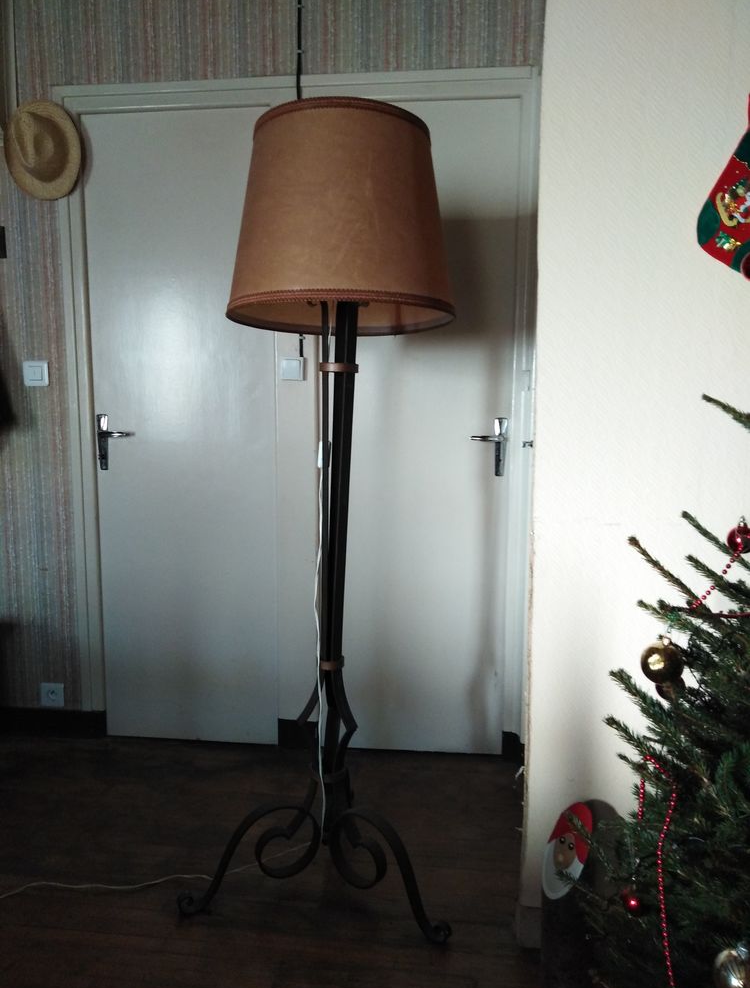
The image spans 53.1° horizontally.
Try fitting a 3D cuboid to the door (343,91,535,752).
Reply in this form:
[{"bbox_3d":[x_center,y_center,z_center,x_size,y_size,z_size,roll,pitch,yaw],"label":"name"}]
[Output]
[{"bbox_3d":[0.132,-0.168,2.389,0.650,2.060,0.050,1,7,6],"label":"door"}]

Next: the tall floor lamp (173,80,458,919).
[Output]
[{"bbox_3d":[-0.118,0.075,1.762,0.620,1.730,0.580,1,7,6],"label":"tall floor lamp"}]

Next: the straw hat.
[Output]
[{"bbox_3d":[-1.038,-1.066,2.299,0.260,0.295,0.110,-6,9,2],"label":"straw hat"}]

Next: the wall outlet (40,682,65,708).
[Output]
[{"bbox_3d":[-1.115,0.697,2.605,0.083,0.083,0.015,1,7,6],"label":"wall outlet"}]

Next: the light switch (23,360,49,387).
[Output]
[{"bbox_3d":[-1.112,-0.396,2.468,0.083,0.083,0.015,1,7,6],"label":"light switch"}]

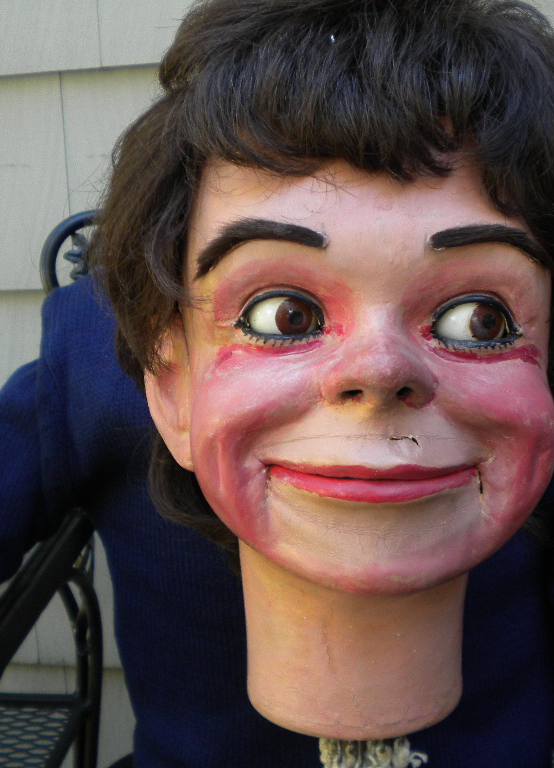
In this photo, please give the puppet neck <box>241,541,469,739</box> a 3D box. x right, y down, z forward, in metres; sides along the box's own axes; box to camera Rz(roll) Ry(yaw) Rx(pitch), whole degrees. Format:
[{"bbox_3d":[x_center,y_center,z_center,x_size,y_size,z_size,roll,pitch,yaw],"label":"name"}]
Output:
[{"bbox_3d":[0.029,0.082,0.383,0.084,0.066,0.082,-1,10,-3],"label":"puppet neck"}]

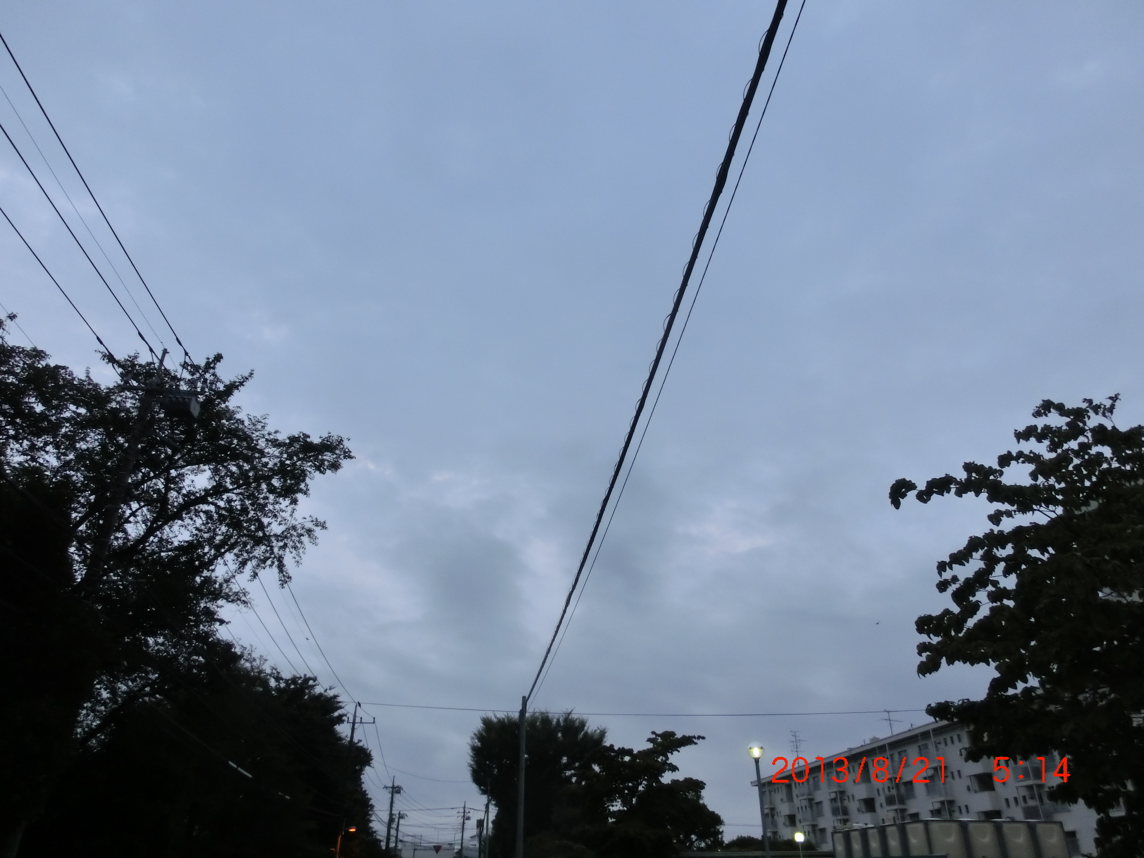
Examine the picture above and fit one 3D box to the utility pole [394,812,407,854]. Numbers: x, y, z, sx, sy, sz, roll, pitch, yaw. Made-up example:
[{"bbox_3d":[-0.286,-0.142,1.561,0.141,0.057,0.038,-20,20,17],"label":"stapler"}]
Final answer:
[{"bbox_3d":[-23.276,56.499,104.412,1.800,11.000,0.650,4,-31,-6],"label":"utility pole"}]

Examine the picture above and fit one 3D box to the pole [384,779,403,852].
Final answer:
[{"bbox_3d":[-18.592,41.531,79.845,2.000,12.000,0.700,4,-31,-6],"label":"pole"}]

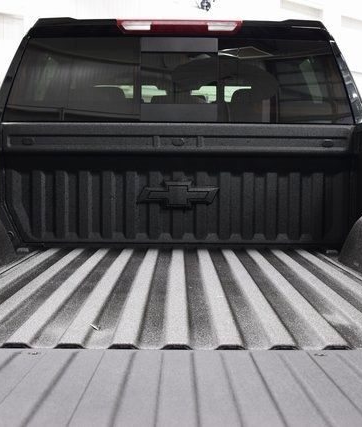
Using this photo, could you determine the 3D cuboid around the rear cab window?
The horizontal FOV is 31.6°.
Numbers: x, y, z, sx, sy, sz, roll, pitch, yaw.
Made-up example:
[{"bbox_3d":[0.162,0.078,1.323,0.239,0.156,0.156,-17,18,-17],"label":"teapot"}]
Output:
[{"bbox_3d":[-0.006,-0.645,3.022,1.620,0.440,0.080,0,-10,0],"label":"rear cab window"}]

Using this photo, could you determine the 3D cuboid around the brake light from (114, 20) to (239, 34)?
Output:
[{"bbox_3d":[-0.007,-0.888,3.055,0.590,0.065,0.070,0,4,0],"label":"brake light"}]

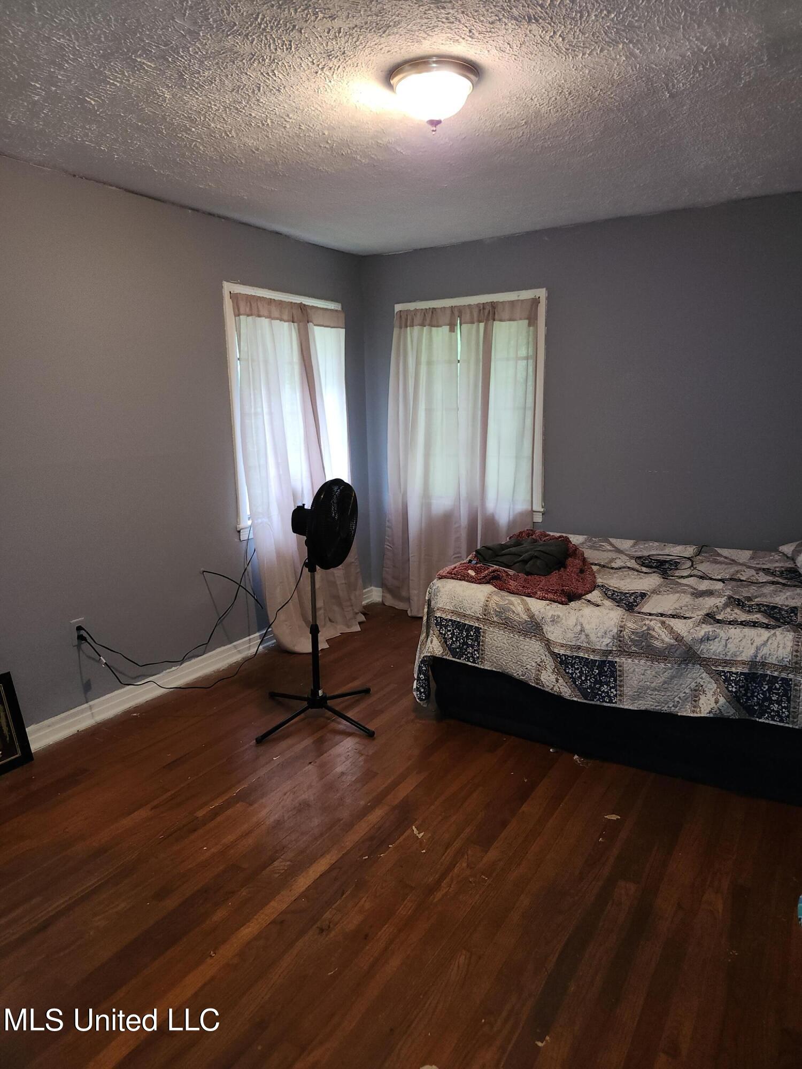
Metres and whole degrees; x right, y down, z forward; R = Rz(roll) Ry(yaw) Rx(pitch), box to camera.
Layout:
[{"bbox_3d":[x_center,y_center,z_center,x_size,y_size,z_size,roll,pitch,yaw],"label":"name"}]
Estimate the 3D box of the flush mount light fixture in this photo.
[{"bbox_3d":[0.100,-1.328,2.190,0.279,0.159,0.279,-1,10,0],"label":"flush mount light fixture"}]

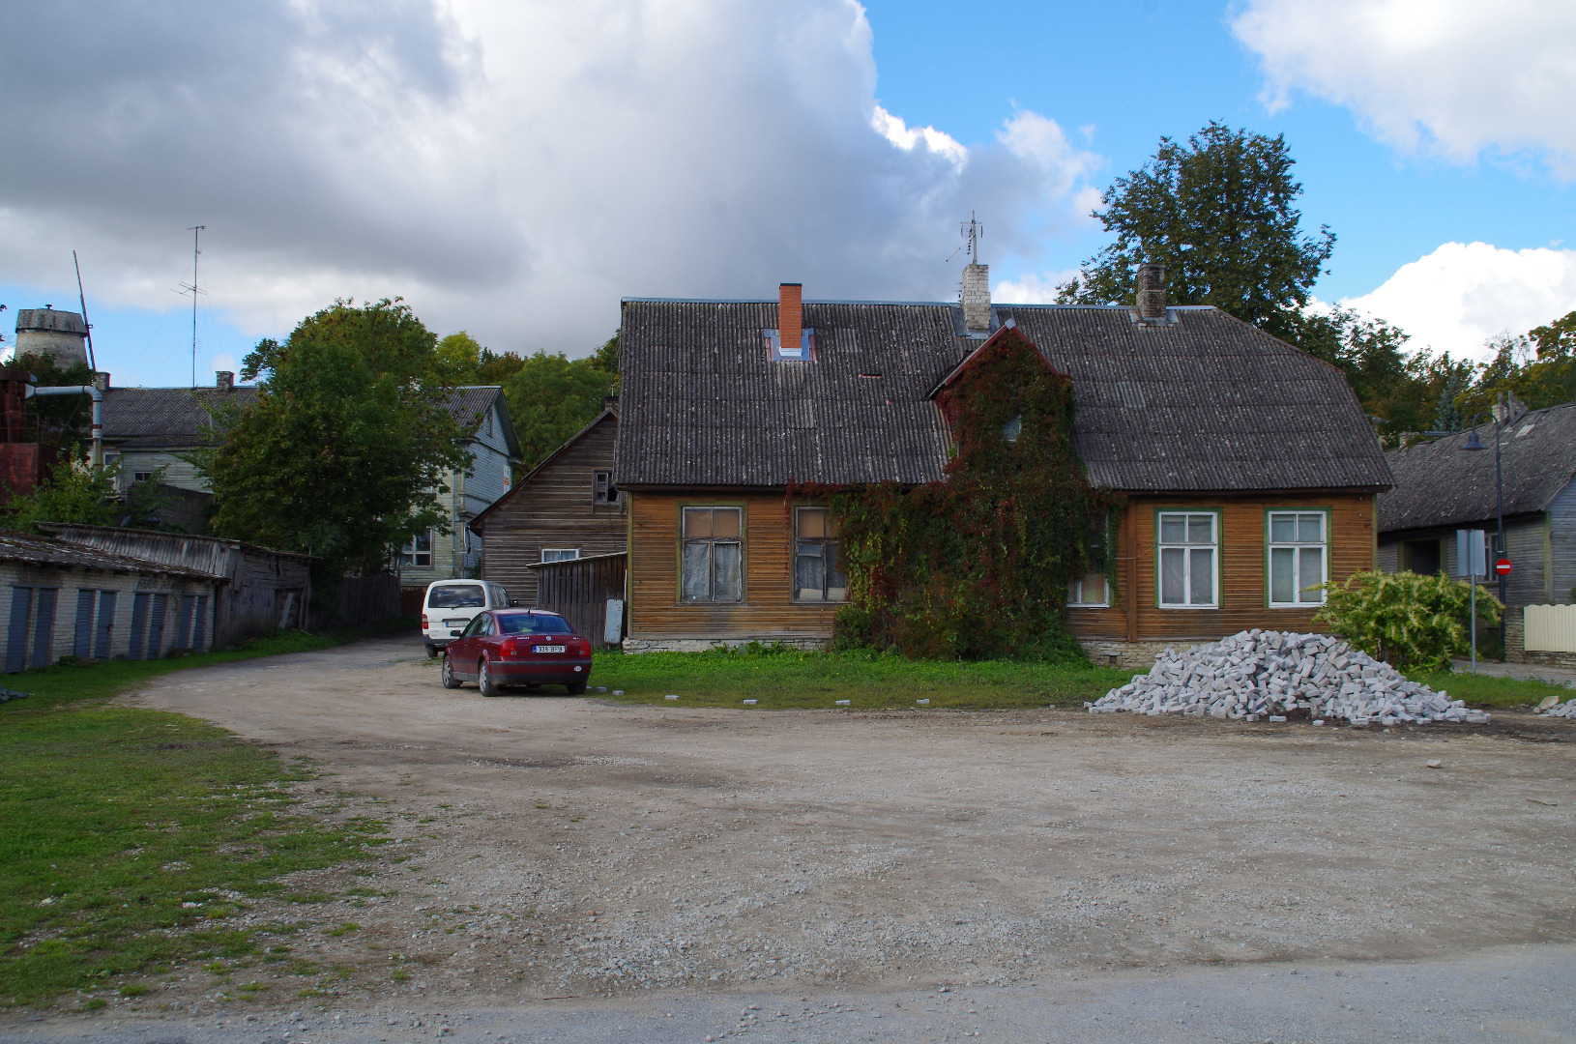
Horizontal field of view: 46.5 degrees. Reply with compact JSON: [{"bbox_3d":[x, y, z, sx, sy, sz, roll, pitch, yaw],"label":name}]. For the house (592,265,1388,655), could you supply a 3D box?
[{"bbox_3d":[4.650,-1.353,47.004,17.700,9.800,11.400,0,-3,-3],"label":"house"}]

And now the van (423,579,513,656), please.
[{"bbox_3d":[-8.470,2.610,49.033,1.710,1.980,4.600,0,-2,-1],"label":"van"}]

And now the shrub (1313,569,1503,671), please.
[{"bbox_3d":[13.816,2.182,40.844,4.200,2.250,3.200,0,-3,-3],"label":"shrub"}]

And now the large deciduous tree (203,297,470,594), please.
[{"bbox_3d":[-18.492,-2.426,75.177,11.200,13.300,10.500,0,-2,0],"label":"large deciduous tree"}]

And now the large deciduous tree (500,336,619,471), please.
[{"bbox_3d":[-13.369,-2.886,108.229,8.500,15.000,8.500,0,-2,0],"label":"large deciduous tree"}]

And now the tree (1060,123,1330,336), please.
[{"bbox_3d":[15.124,-5.228,68.293,10.200,19.000,10.000,0,-2,0],"label":"tree"}]

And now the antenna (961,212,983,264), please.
[{"bbox_3d":[4.640,-7.159,46.306,0.560,1.340,0.500,0,-2,0],"label":"antenna"}]

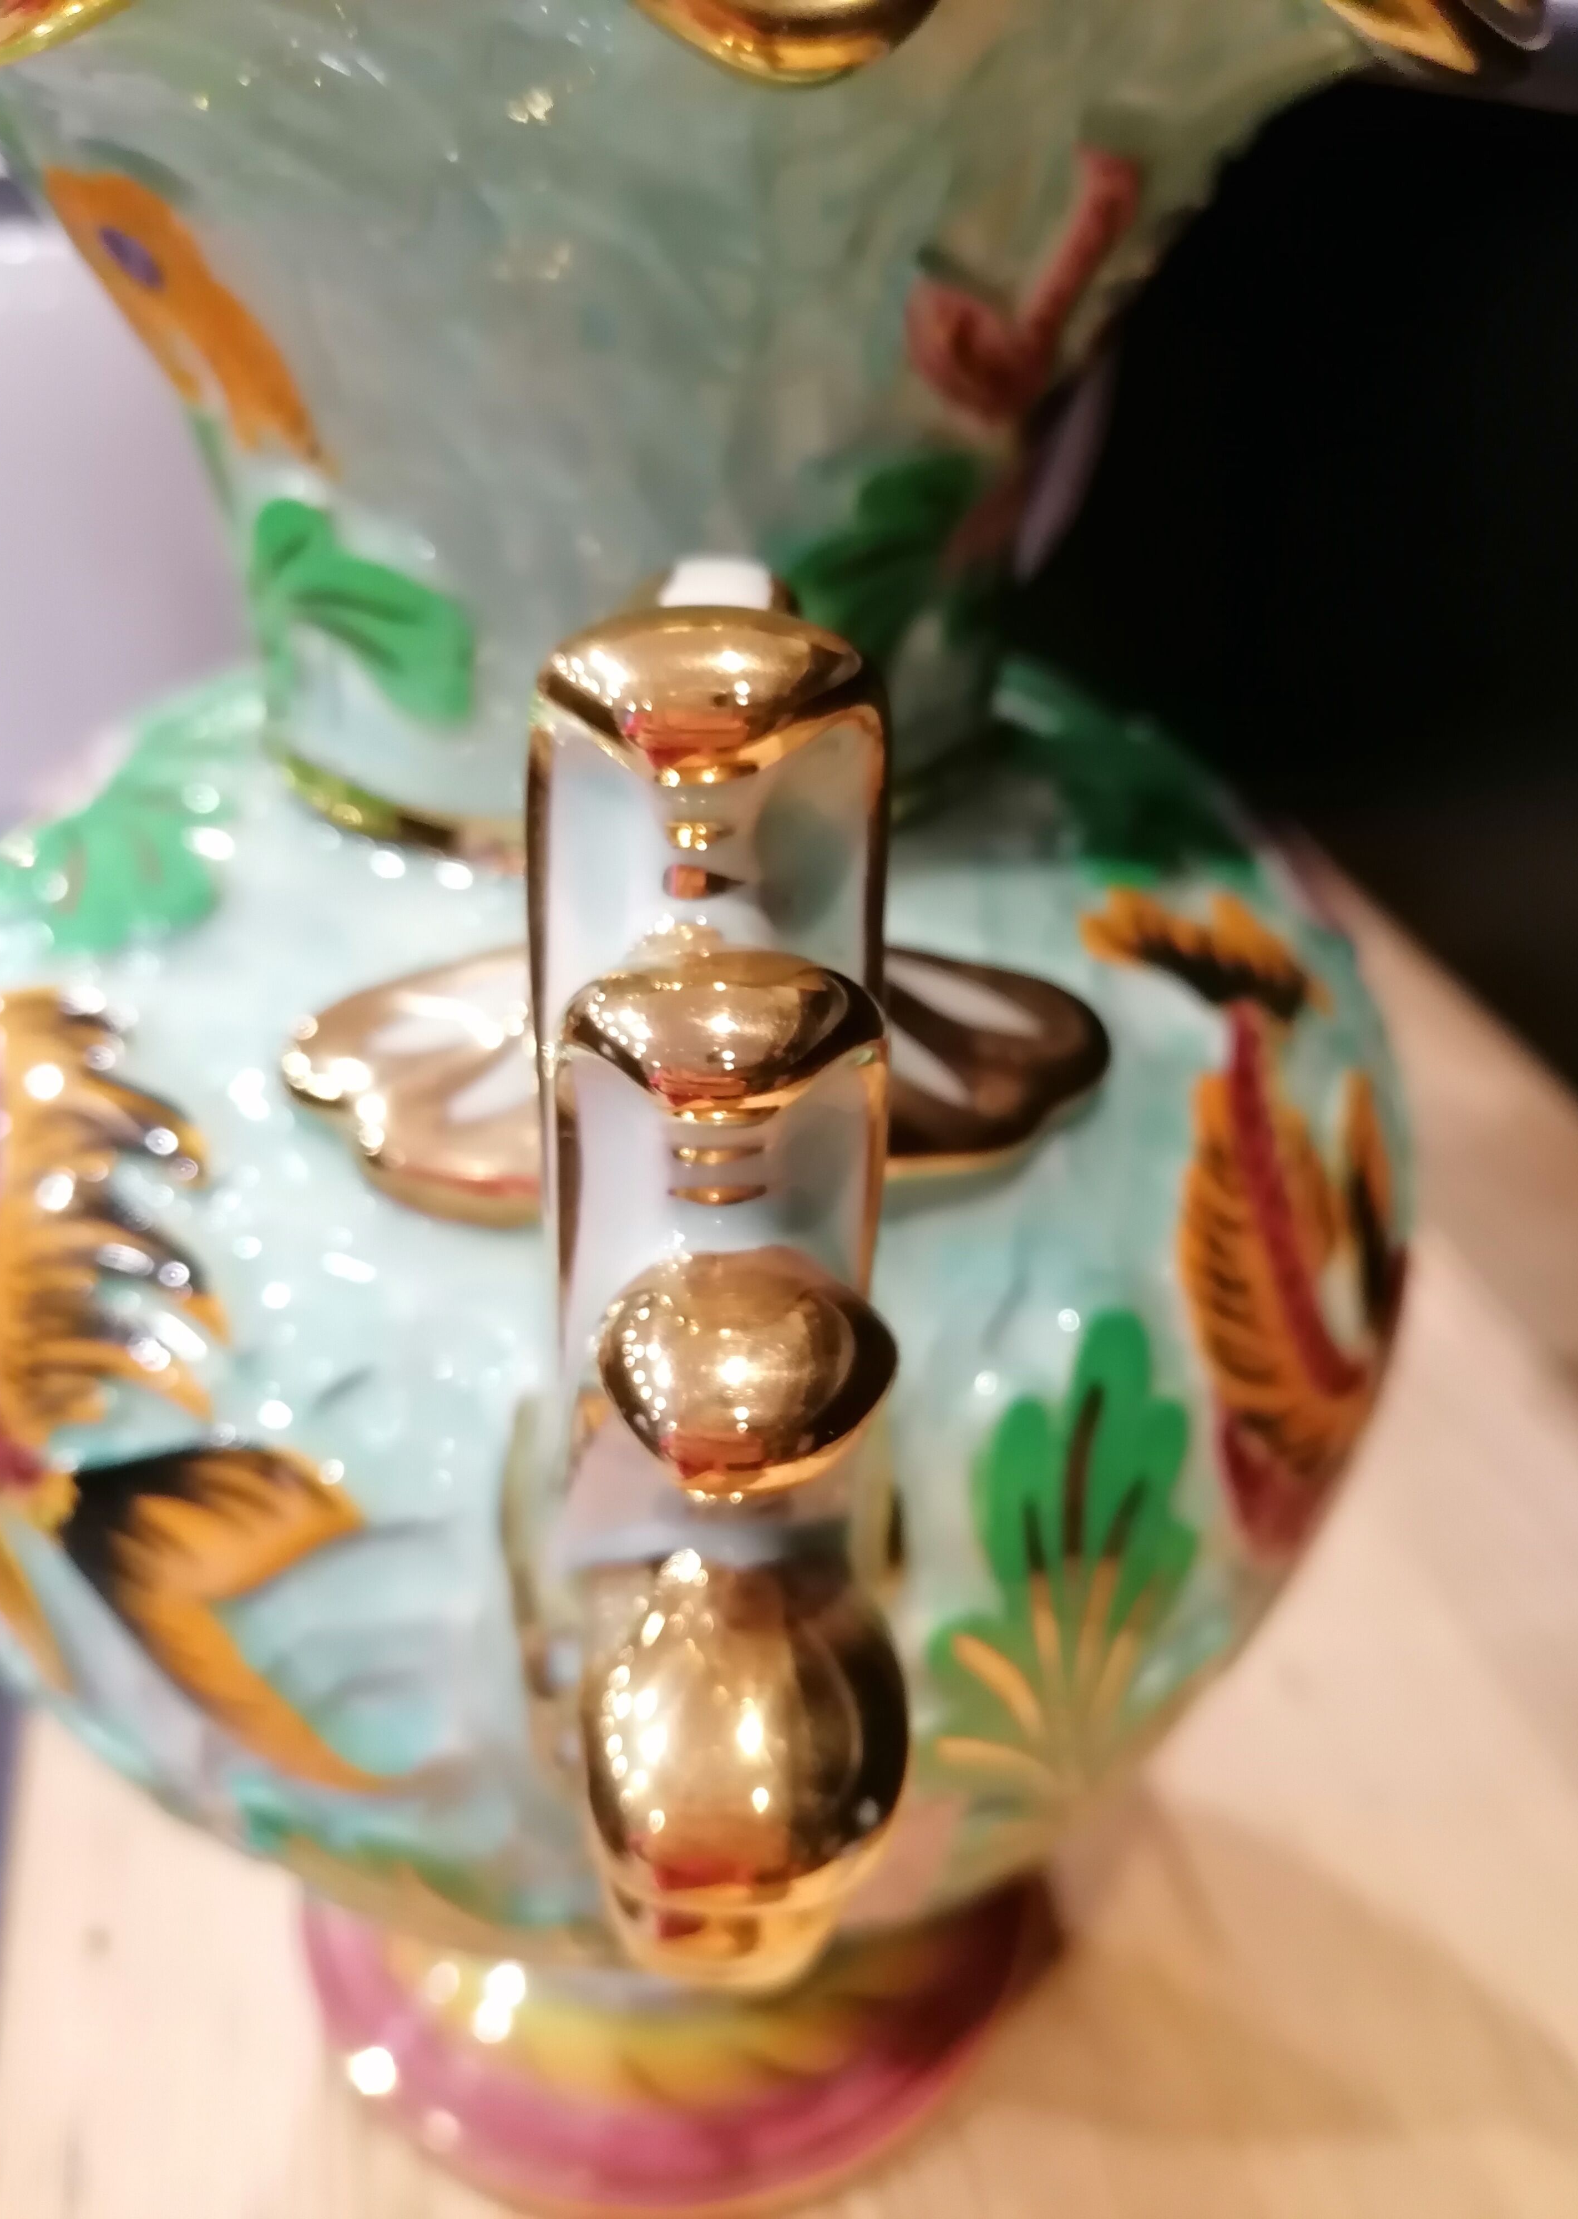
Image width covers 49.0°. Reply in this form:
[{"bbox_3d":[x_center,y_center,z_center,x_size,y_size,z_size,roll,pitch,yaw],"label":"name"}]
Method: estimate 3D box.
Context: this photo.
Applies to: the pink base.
[{"bbox_3d":[-0.019,0.110,0.285,0.121,0.033,0.121,1,31,0],"label":"pink base"}]

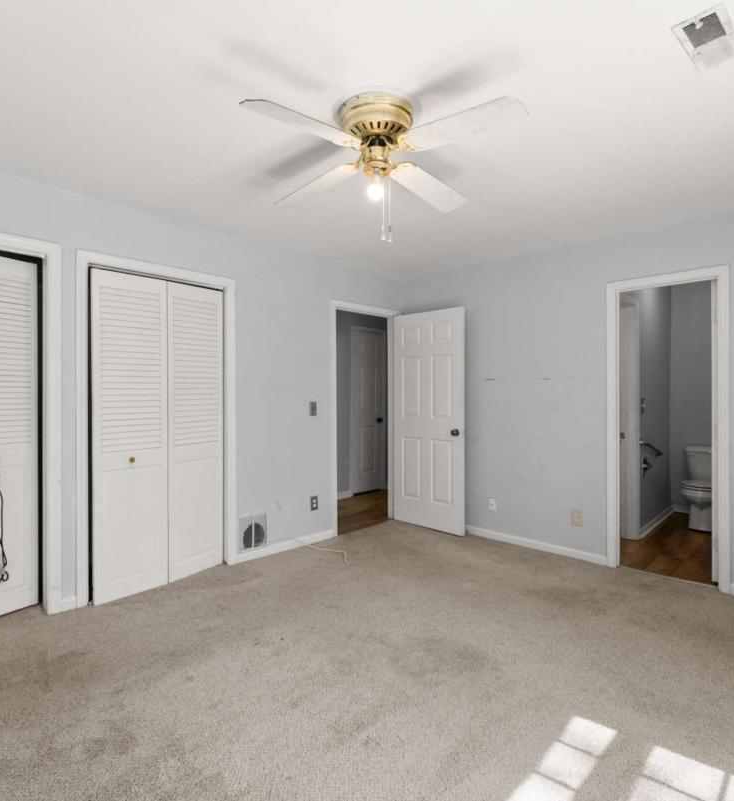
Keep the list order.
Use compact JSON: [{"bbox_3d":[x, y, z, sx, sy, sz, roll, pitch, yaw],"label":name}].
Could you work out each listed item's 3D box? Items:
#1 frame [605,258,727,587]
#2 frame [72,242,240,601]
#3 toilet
[{"bbox_3d":[2.035,0.182,3.180,0.120,2.046,0.709,0,0,-45],"label":"frame"},{"bbox_3d":[-1.384,0.162,3.157,1.037,2.108,0.120,0,0,-45],"label":"frame"},{"bbox_3d":[3.296,0.834,4.491,0.740,0.745,0.450,0,0,-45],"label":"toilet"}]

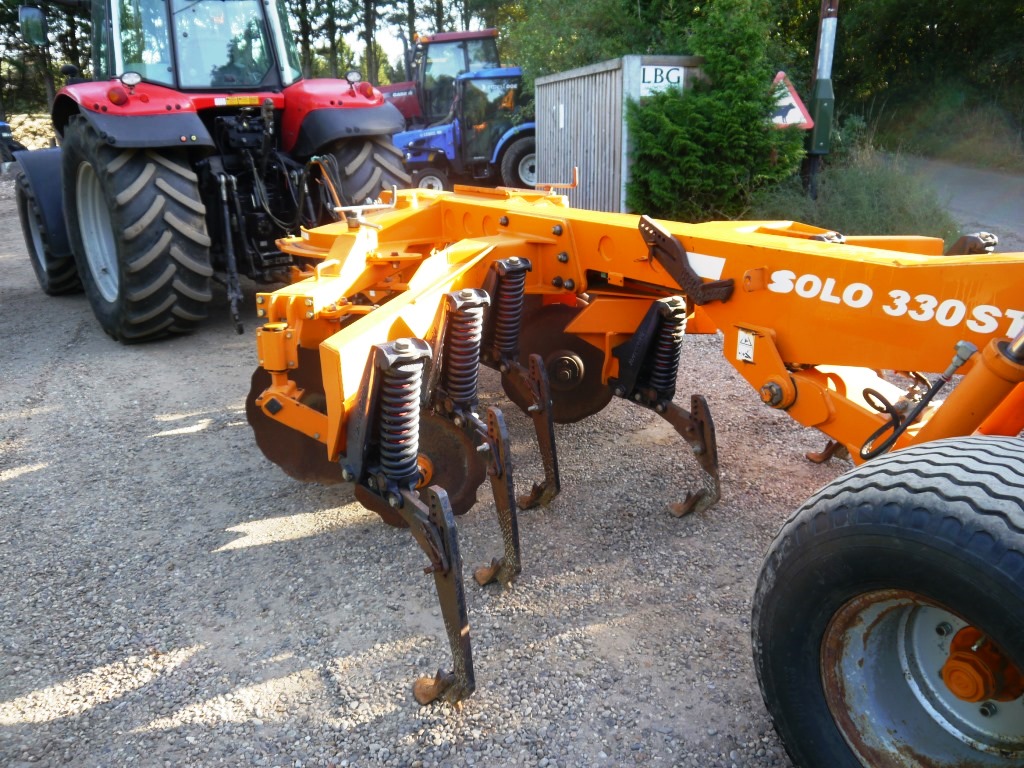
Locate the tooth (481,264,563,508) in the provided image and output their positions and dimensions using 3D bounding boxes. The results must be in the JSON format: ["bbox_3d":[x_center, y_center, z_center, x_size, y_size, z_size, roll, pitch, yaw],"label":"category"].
[{"bbox_3d":[0.024,-0.025,3.513,0.180,1.070,0.640,-15,23,-36],"label":"tooth"}]

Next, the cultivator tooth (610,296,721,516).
[{"bbox_3d":[0.652,0.064,3.454,0.180,0.920,0.630,-15,23,-36],"label":"cultivator tooth"}]

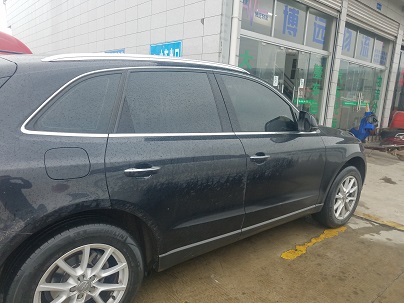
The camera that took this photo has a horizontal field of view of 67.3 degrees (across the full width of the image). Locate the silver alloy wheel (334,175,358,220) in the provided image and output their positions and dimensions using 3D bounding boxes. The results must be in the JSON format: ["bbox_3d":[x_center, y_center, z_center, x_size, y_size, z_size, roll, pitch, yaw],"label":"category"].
[{"bbox_3d":[1.530,0.489,3.397,0.490,0.490,0.190,-5,14,-37],"label":"silver alloy wheel"}]

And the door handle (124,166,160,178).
[{"bbox_3d":[-0.324,0.116,1.667,0.219,0.045,0.053,-6,14,-38],"label":"door handle"}]

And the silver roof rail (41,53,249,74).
[{"bbox_3d":[-0.221,-0.592,2.068,1.600,0.107,0.075,-7,15,-38],"label":"silver roof rail"}]

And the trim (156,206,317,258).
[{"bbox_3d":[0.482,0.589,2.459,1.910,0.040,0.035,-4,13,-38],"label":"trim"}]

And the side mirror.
[{"bbox_3d":[0.877,-0.255,2.539,0.175,0.168,0.215,-6,14,-38],"label":"side mirror"}]

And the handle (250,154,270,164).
[{"bbox_3d":[0.435,0.049,2.265,0.219,0.043,0.053,-6,14,-38],"label":"handle"}]

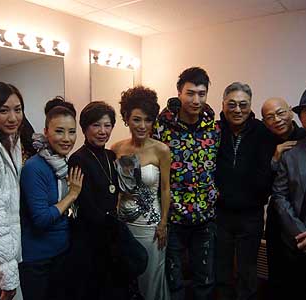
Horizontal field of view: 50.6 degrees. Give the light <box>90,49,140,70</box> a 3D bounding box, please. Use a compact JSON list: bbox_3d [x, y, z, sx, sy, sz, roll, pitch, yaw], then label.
[{"bbox_3d":[-0.366,-0.928,3.350,0.155,0.133,0.610,8,9,40],"label":"light"}]

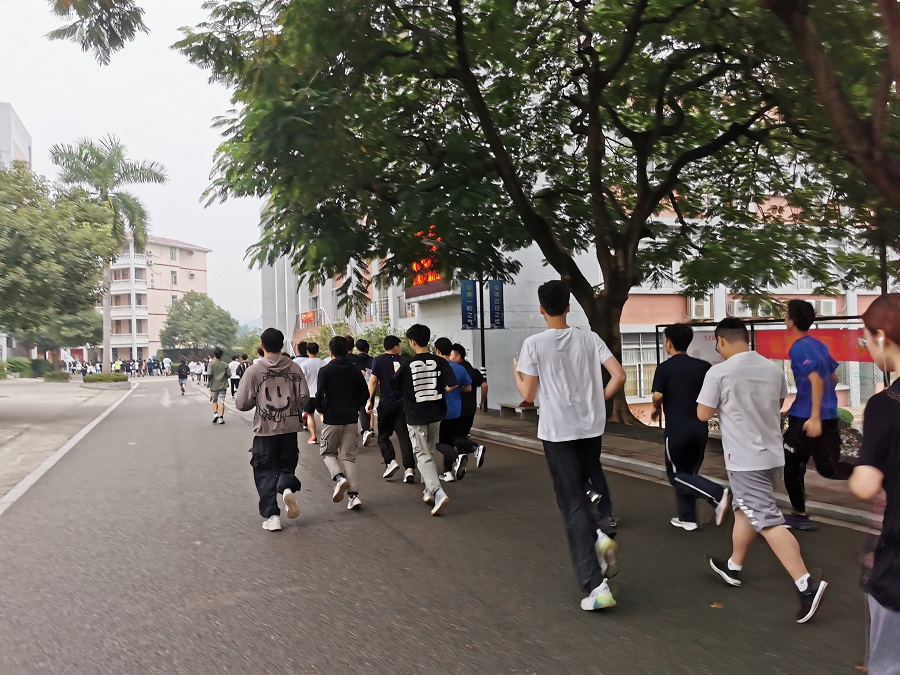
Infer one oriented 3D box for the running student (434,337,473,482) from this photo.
[{"bbox_3d":[0.040,0.812,8.050,0.520,1.660,0.780,-1,-2,-22],"label":"running student"}]

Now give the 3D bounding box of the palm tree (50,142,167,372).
[{"bbox_3d":[-20.675,-4.612,42.500,6.800,15.200,6.800,-1,-2,-22],"label":"palm tree"}]

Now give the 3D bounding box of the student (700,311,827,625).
[{"bbox_3d":[1.723,0.684,3.920,0.540,1.610,0.850,-1,-2,-16],"label":"student"}]

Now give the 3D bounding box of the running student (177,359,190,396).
[{"bbox_3d":[-11.655,1.696,30.700,0.550,1.700,0.600,-1,-2,-18],"label":"running student"}]

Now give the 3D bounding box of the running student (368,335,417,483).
[{"bbox_3d":[-0.679,0.818,8.150,0.560,1.690,0.650,-1,-2,-16],"label":"running student"}]

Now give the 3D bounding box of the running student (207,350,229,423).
[{"bbox_3d":[-5.299,1.131,16.000,0.520,1.720,0.550,-1,-2,-20],"label":"running student"}]

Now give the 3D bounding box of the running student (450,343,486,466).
[{"bbox_3d":[0.223,0.844,8.700,0.520,1.620,0.780,-1,-2,-20],"label":"running student"}]

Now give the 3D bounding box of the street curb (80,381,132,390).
[{"bbox_3d":[-20.581,2.898,42.000,2.900,0.360,2.600,-1,-2,-22],"label":"street curb"}]

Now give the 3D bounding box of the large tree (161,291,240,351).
[{"bbox_3d":[-28.547,-0.561,80.000,8.800,9.700,8.800,-1,-2,-22],"label":"large tree"}]

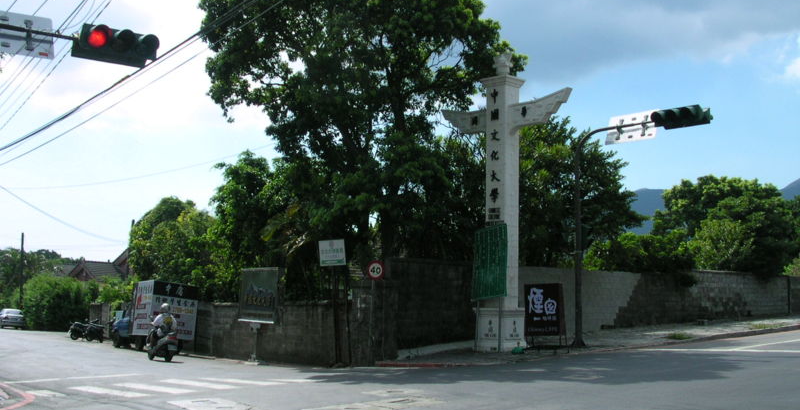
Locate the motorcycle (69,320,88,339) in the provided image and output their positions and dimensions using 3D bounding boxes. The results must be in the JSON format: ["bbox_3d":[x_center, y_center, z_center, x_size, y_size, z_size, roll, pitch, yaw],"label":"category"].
[{"bbox_3d":[-14.565,5.672,38.800,0.680,1.080,1.800,5,-8,-42],"label":"motorcycle"}]

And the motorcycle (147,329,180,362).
[{"bbox_3d":[-6.305,3.571,22.700,0.680,1.120,1.800,5,-7,-38],"label":"motorcycle"}]

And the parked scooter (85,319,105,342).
[{"bbox_3d":[-13.567,5.636,38.100,0.680,1.080,1.800,5,-8,-42],"label":"parked scooter"}]

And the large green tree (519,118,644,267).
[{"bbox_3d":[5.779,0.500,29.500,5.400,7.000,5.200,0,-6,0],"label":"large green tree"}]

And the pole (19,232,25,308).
[{"bbox_3d":[-29.191,5.905,66.000,0.250,7.500,0.250,0,-6,0],"label":"pole"}]

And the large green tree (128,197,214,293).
[{"bbox_3d":[-8.270,2.376,31.500,3.800,5.300,3.800,0,-6,0],"label":"large green tree"}]

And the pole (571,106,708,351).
[{"bbox_3d":[5.204,0.634,19.085,3.450,5.200,0.700,-5,-8,45],"label":"pole"}]

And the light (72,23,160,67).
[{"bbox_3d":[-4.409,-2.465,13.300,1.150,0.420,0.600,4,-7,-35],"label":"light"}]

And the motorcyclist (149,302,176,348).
[{"bbox_3d":[-6.331,3.199,22.700,0.600,1.170,0.750,5,-7,-38],"label":"motorcyclist"}]

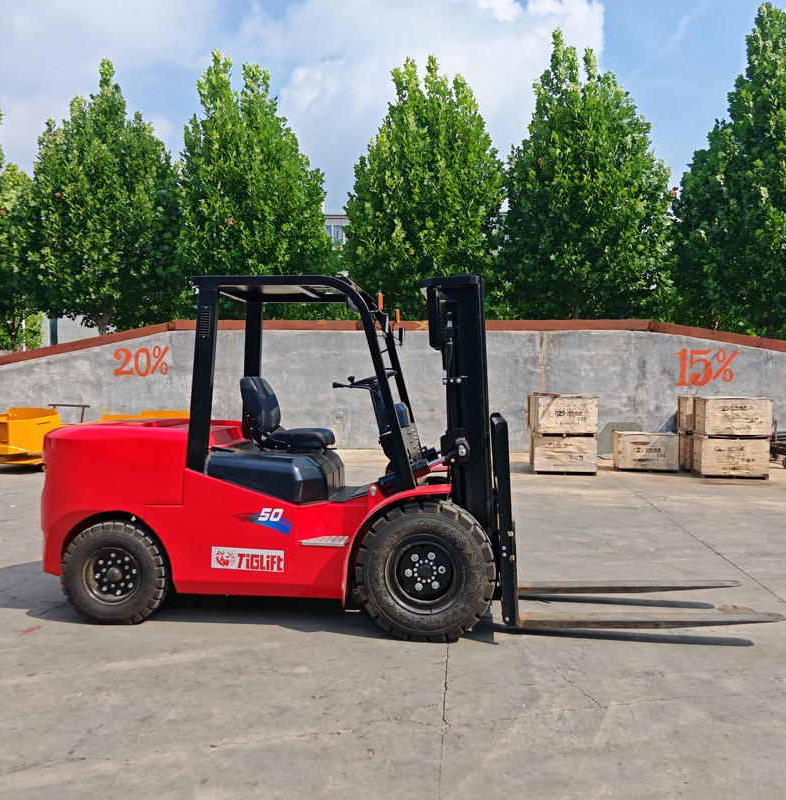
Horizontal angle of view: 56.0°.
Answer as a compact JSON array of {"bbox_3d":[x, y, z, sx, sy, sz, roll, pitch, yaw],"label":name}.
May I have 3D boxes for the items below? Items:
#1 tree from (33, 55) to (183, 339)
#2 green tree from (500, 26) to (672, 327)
[{"bbox_3d":[-7.807,-4.280,20.224,4.193,9.915,4.193,1,3,6],"label":"tree"},{"bbox_3d":[4.926,-4.246,18.822,4.471,10.094,4.471,1,3,6],"label":"green tree"}]

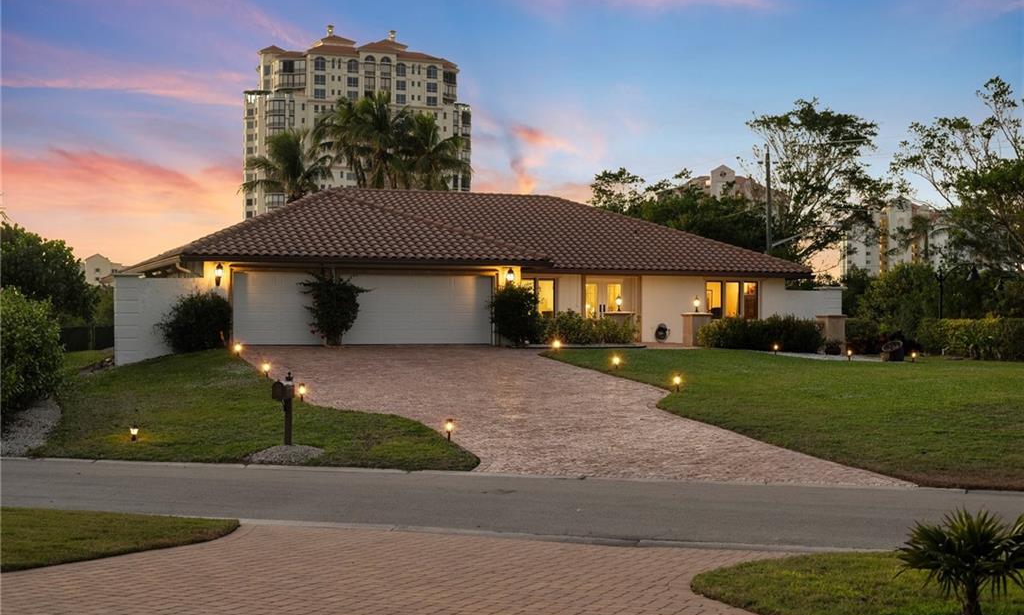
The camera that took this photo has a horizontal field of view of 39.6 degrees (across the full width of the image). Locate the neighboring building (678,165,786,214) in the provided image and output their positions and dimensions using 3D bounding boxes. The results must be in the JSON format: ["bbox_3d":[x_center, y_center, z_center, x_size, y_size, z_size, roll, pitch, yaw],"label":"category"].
[{"bbox_3d":[68.989,-18.240,445.300,36.000,53.000,24.000,0,-1,-22],"label":"neighboring building"}]

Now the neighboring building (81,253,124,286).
[{"bbox_3d":[-134.659,-4.782,470.114,17.000,26.780,16.000,0,-1,-22],"label":"neighboring building"}]

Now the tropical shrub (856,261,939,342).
[{"bbox_3d":[15.178,-0.092,56.007,3.200,3.360,3.000,0,-1,0],"label":"tropical shrub"}]

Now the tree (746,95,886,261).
[{"bbox_3d":[17.015,-4.965,80.078,8.000,13.780,7.500,0,-1,0],"label":"tree"}]

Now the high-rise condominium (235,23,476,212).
[{"bbox_3d":[-38.888,-31.970,358.485,51.000,78.010,28.000,0,-1,-22],"label":"high-rise condominium"}]

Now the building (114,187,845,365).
[{"bbox_3d":[-1.816,-1.458,52.791,25.000,6.100,17.000,0,-1,-22],"label":"building"}]

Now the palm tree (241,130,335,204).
[{"bbox_3d":[-13.001,-4.183,82.067,5.300,12.270,5.300,0,-1,0],"label":"palm tree"}]

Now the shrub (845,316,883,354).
[{"bbox_3d":[12.357,0.984,49.991,1.350,1.340,1.250,0,-1,0],"label":"shrub"}]

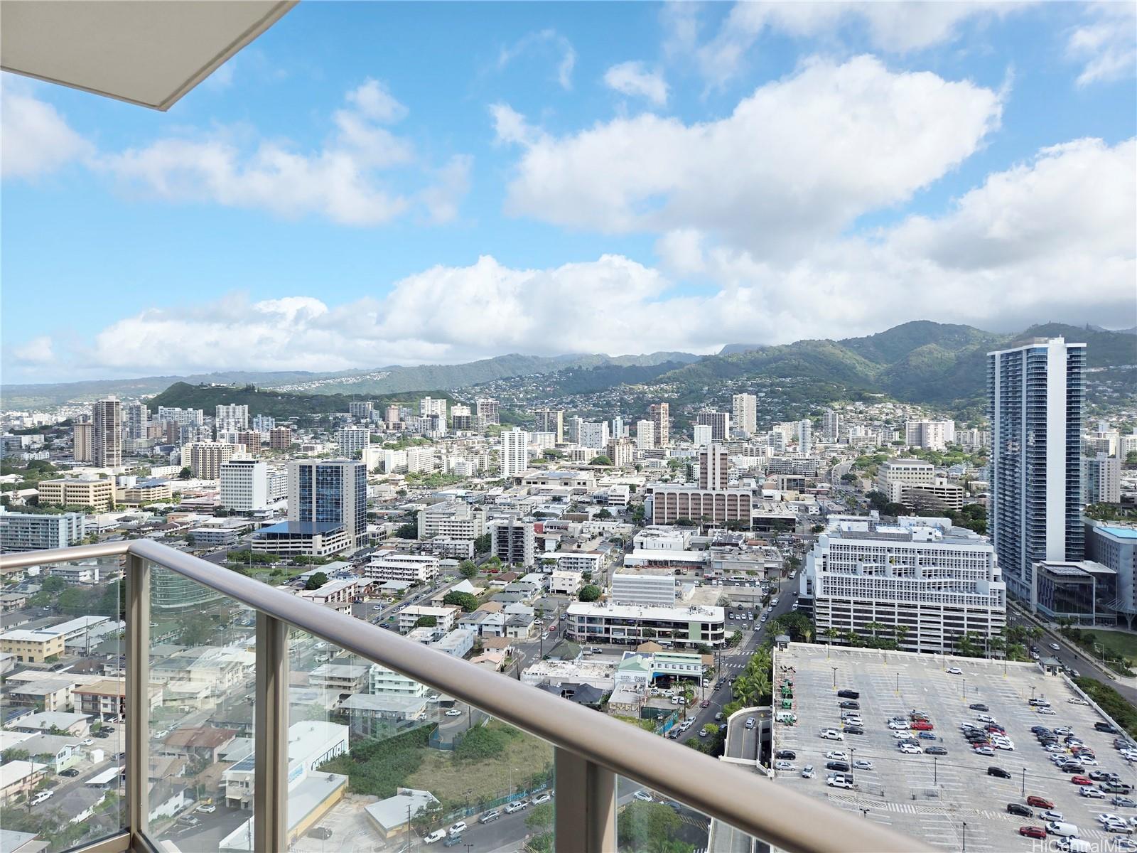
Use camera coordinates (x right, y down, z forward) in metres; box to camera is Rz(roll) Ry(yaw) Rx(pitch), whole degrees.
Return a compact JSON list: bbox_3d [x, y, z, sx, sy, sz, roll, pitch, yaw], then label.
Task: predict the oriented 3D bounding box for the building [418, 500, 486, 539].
[{"bbox_3d":[-76.990,66.520,528.960,45.000,27.000,32.000,0,1,12],"label":"building"}]

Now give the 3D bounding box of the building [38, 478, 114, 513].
[{"bbox_3d":[-436.380,59.930,670.580,54.000,29.500,26.000,0,1,11],"label":"building"}]

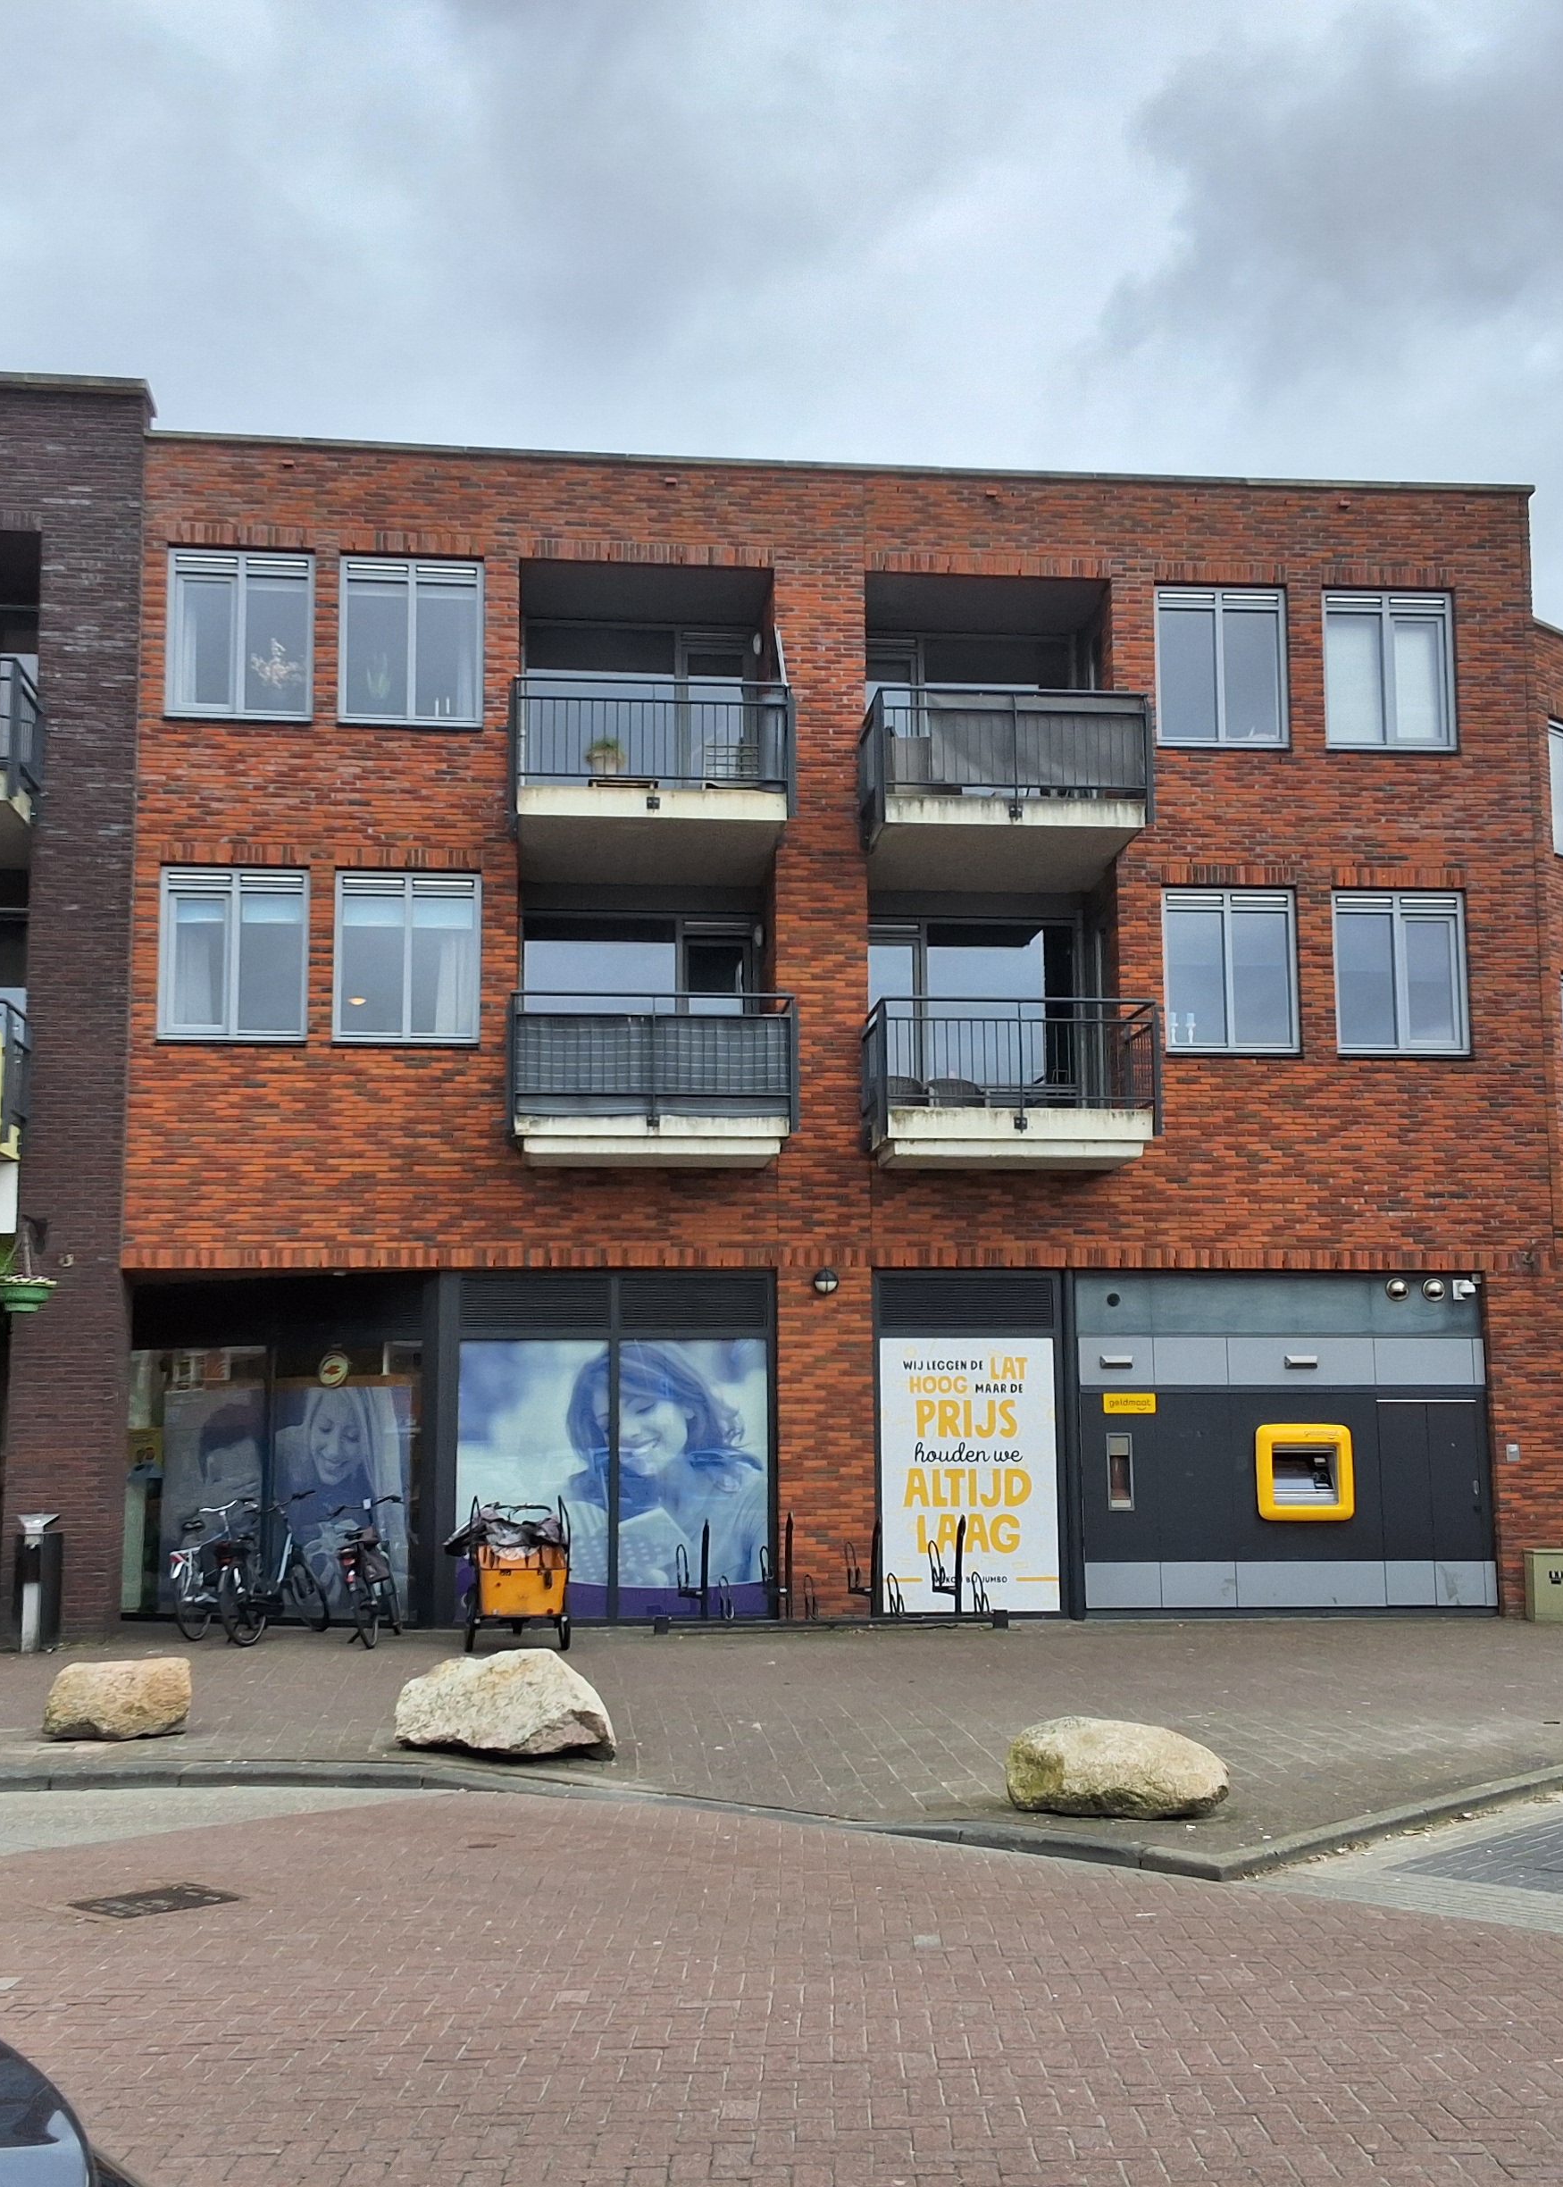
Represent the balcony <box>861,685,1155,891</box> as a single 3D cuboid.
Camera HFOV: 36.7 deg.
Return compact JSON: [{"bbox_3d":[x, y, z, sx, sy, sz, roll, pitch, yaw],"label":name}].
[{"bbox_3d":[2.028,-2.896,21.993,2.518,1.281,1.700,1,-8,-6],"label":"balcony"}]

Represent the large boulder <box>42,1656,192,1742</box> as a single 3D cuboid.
[{"bbox_3d":[-4.181,3.815,14.850,0.890,0.450,0.650,1,-8,-6],"label":"large boulder"}]

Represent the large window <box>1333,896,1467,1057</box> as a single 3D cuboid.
[{"bbox_3d":[5.961,-1.136,22.790,1.285,1.601,0.120,1,-6,-6],"label":"large window"}]

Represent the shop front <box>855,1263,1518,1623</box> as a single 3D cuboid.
[{"bbox_3d":[3.720,3.223,21.766,5.880,3.200,0.300,1,-8,-6],"label":"shop front"}]

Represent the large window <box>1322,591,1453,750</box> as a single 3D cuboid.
[{"bbox_3d":[5.934,-4.116,23.105,1.271,1.560,0.120,1,-6,-6],"label":"large window"}]

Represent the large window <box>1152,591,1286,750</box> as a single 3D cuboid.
[{"bbox_3d":[4.232,-4.096,22.738,1.329,1.596,0.150,1,-8,-6],"label":"large window"}]

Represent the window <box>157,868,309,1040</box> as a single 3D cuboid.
[{"bbox_3d":[-4.993,-1.247,21.559,1.362,1.590,0.120,1,-6,-6],"label":"window"}]

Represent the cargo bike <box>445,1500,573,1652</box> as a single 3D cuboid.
[{"bbox_3d":[-2.243,3.999,19.867,0.960,1.220,2.100,1,-8,-6],"label":"cargo bike"}]

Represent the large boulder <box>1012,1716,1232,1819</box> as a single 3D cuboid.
[{"bbox_3d":[1.627,3.200,11.345,1.050,0.450,0.660,1,-8,-6],"label":"large boulder"}]

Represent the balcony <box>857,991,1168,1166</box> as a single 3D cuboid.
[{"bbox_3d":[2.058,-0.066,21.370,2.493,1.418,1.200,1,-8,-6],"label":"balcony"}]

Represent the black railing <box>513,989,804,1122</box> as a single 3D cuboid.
[{"bbox_3d":[-1.171,-0.204,21.071,2.540,1.200,1.070,1,-8,-6],"label":"black railing"}]

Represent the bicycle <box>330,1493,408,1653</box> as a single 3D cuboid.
[{"bbox_3d":[-3.439,4.058,20.029,0.620,1.160,1.800,0,-8,-1],"label":"bicycle"}]

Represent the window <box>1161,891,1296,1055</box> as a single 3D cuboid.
[{"bbox_3d":[4.246,-1.147,22.352,1.307,1.596,0.150,1,-8,-6],"label":"window"}]

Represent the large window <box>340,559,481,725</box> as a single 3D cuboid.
[{"bbox_3d":[-3.428,-4.172,21.875,1.312,1.645,0.150,1,-8,-6],"label":"large window"}]

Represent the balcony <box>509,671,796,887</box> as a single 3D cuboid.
[{"bbox_3d":[-1.286,-2.902,22.424,2.513,1.243,2.989,1,-6,-6],"label":"balcony"}]

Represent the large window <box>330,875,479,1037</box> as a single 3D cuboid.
[{"bbox_3d":[-3.418,-1.216,21.544,1.340,1.570,0.150,1,-8,-6],"label":"large window"}]

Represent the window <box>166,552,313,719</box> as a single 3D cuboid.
[{"bbox_3d":[-5.009,-4.226,21.876,1.352,1.595,0.120,1,-6,-6],"label":"window"}]

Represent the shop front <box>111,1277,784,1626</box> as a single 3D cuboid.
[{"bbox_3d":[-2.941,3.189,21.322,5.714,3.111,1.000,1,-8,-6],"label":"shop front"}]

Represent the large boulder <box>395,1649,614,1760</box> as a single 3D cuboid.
[{"bbox_3d":[-1.672,3.675,14.250,1.280,0.540,0.880,1,-8,-6],"label":"large boulder"}]

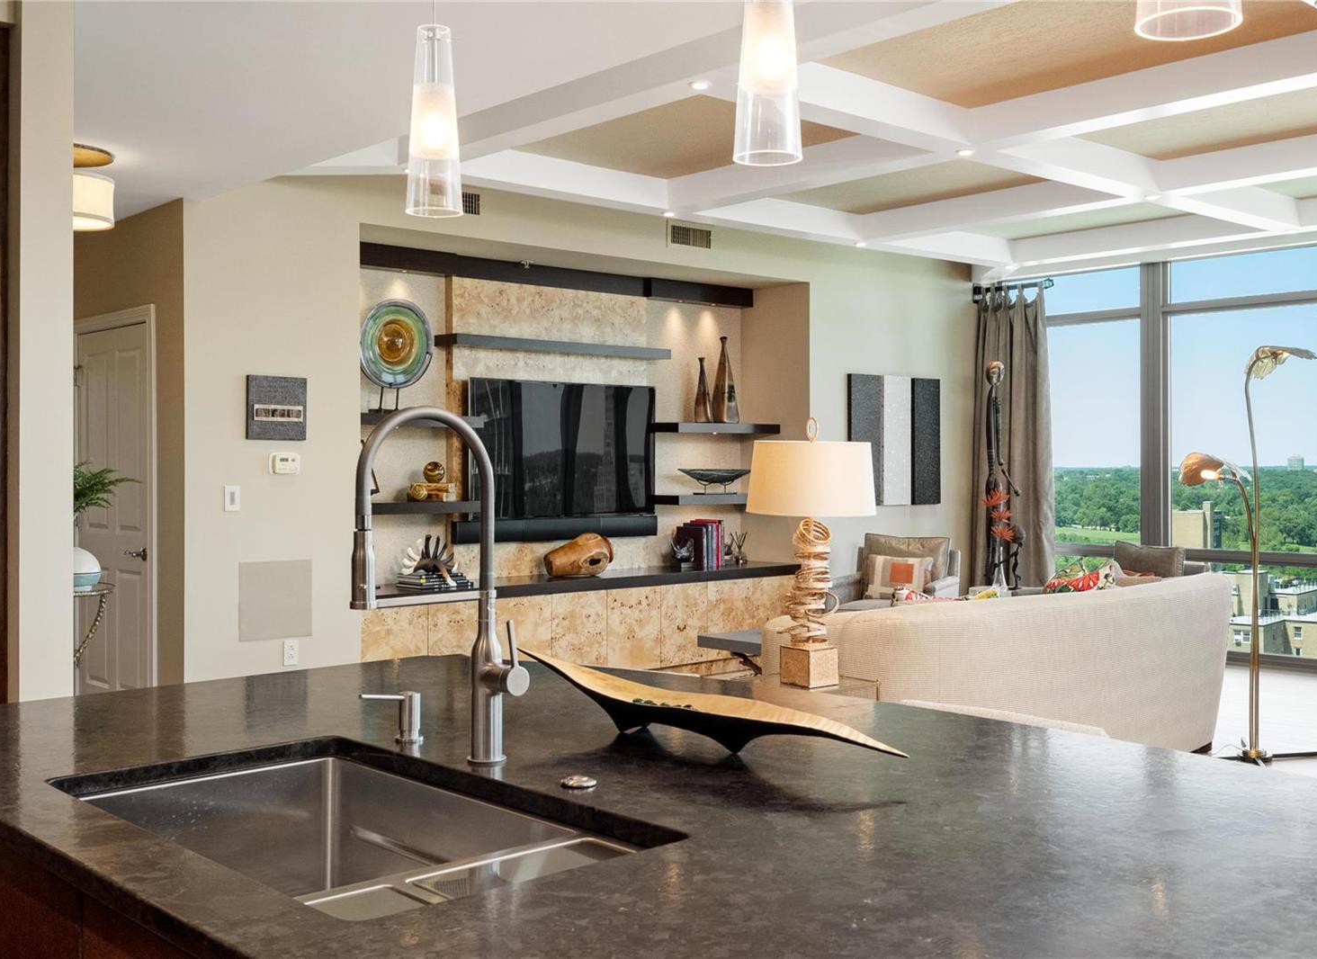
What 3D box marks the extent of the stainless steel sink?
[{"bbox_3d":[-0.388,0.547,1.754,0.460,0.240,0.810,0,0,-42],"label":"stainless steel sink"}]

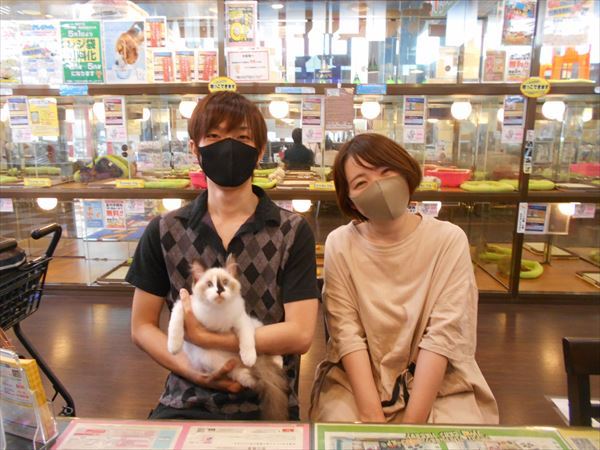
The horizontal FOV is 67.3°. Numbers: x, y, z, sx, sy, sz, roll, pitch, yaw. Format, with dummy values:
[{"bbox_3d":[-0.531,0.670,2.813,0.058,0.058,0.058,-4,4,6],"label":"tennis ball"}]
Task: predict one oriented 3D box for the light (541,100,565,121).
[{"bbox_3d":[1.834,-0.833,3.280,0.160,0.150,0.160,1,11,3],"label":"light"}]

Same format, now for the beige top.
[{"bbox_3d":[0.260,0.245,1.150,0.430,0.550,0.320,1,11,6],"label":"beige top"}]

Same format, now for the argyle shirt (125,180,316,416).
[{"bbox_3d":[-0.205,0.205,1.180,0.500,0.620,0.290,-1,11,-3],"label":"argyle shirt"}]

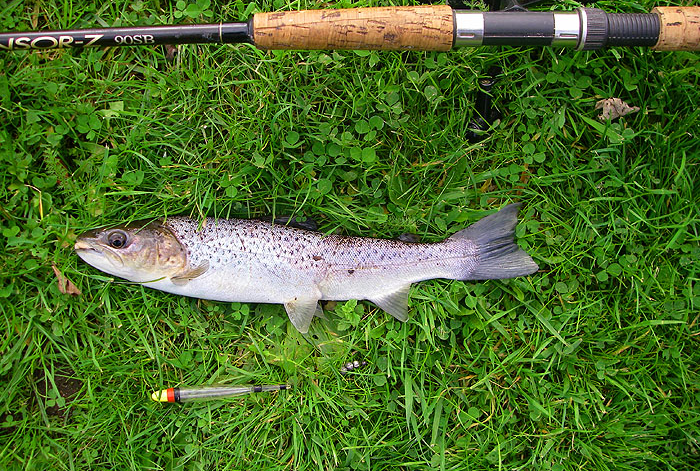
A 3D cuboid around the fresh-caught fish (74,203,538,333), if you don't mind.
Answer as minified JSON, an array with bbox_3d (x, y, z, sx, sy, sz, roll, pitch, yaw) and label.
[{"bbox_3d":[-0.031,0.024,0.546,0.329,0.038,0.092,0,82,0],"label":"fresh-caught fish"}]

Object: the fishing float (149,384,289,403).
[{"bbox_3d":[-0.090,0.110,0.541,0.098,0.010,0.010,-4,82,-1],"label":"fishing float"}]

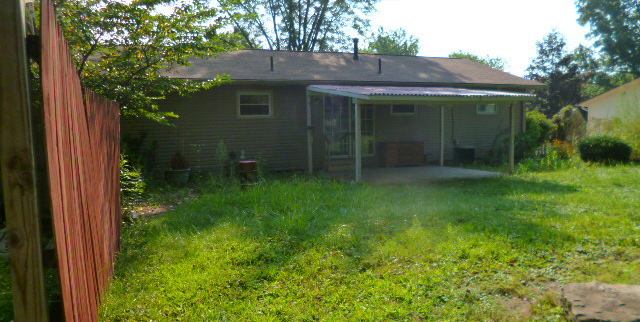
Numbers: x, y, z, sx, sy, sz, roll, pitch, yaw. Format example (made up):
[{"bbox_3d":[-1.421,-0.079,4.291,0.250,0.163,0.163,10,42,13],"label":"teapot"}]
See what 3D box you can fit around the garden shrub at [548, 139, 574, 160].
[{"bbox_3d":[8.981,-0.418,16.500,0.970,0.840,0.850,2,6,29],"label":"garden shrub"}]

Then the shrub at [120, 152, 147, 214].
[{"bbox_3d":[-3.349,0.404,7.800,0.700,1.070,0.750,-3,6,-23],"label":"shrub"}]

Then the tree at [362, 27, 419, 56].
[{"bbox_3d":[5.095,-5.708,33.000,5.200,8.440,5.200,0,5,9],"label":"tree"}]

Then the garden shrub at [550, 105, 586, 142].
[{"bbox_3d":[11.201,-1.555,20.000,1.650,1.890,1.600,2,6,29],"label":"garden shrub"}]

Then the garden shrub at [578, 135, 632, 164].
[{"bbox_3d":[10.295,-0.406,16.000,1.950,1.030,1.700,2,6,33],"label":"garden shrub"}]

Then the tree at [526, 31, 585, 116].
[{"bbox_3d":[14.331,-4.473,27.000,3.700,6.820,3.600,2,6,28],"label":"tree"}]

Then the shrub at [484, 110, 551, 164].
[{"bbox_3d":[7.292,-0.854,16.300,2.450,2.080,2.100,1,6,24],"label":"shrub"}]

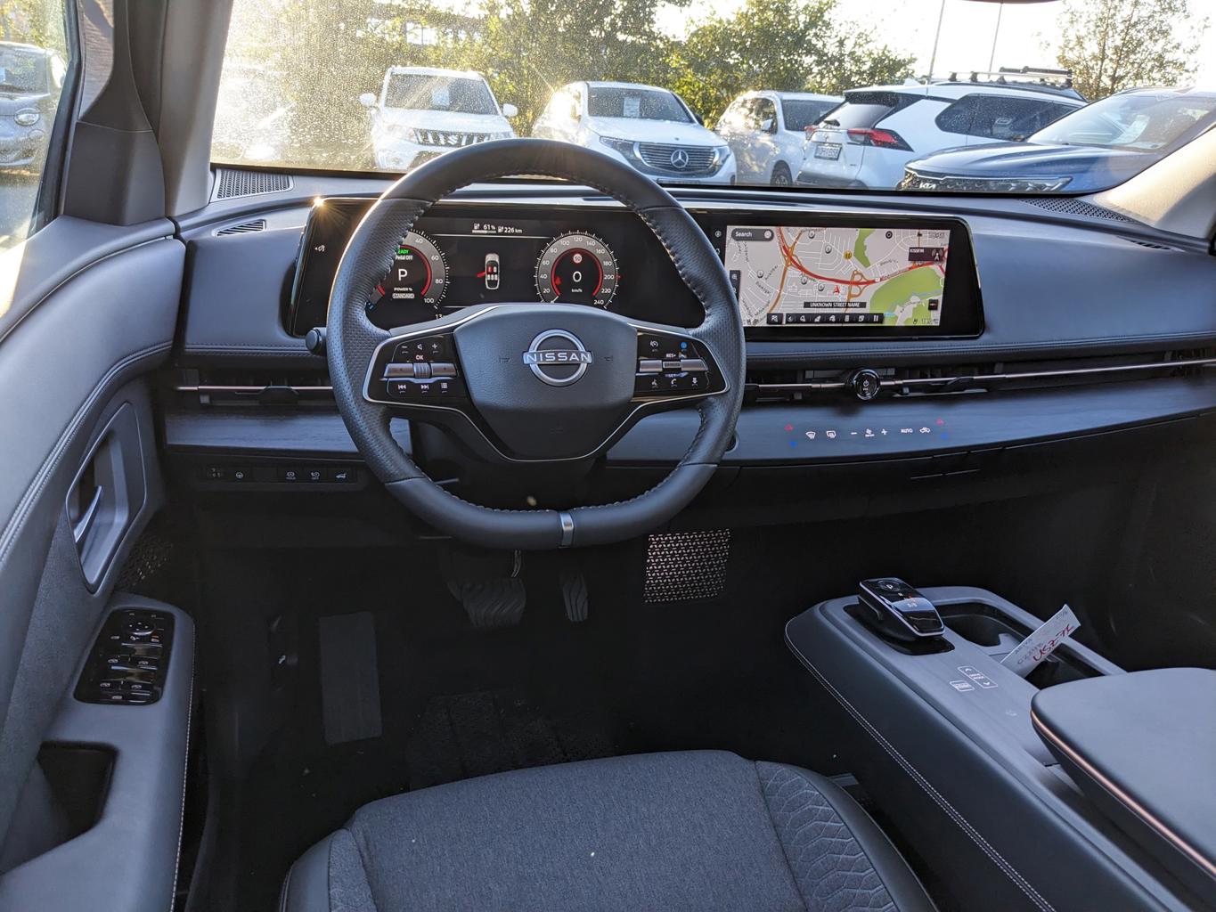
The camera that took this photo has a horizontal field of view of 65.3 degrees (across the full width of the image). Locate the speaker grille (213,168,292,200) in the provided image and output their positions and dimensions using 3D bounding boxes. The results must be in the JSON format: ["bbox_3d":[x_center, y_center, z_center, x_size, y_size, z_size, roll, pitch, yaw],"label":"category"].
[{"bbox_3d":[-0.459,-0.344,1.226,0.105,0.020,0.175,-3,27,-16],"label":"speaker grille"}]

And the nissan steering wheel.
[{"bbox_3d":[-0.058,-0.098,0.845,0.372,0.359,0.090,-4,-4,-18],"label":"nissan steering wheel"}]

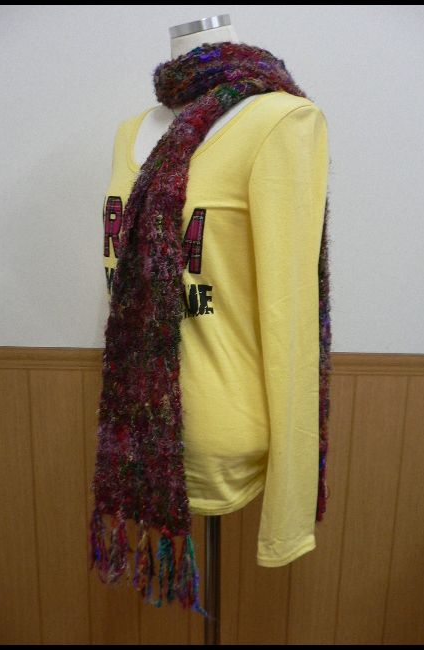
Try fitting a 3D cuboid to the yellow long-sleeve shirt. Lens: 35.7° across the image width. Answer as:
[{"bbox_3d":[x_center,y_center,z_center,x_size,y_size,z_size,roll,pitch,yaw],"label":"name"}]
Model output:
[{"bbox_3d":[-0.002,0.005,0.968,0.260,0.635,0.395,-11,18,-42],"label":"yellow long-sleeve shirt"}]

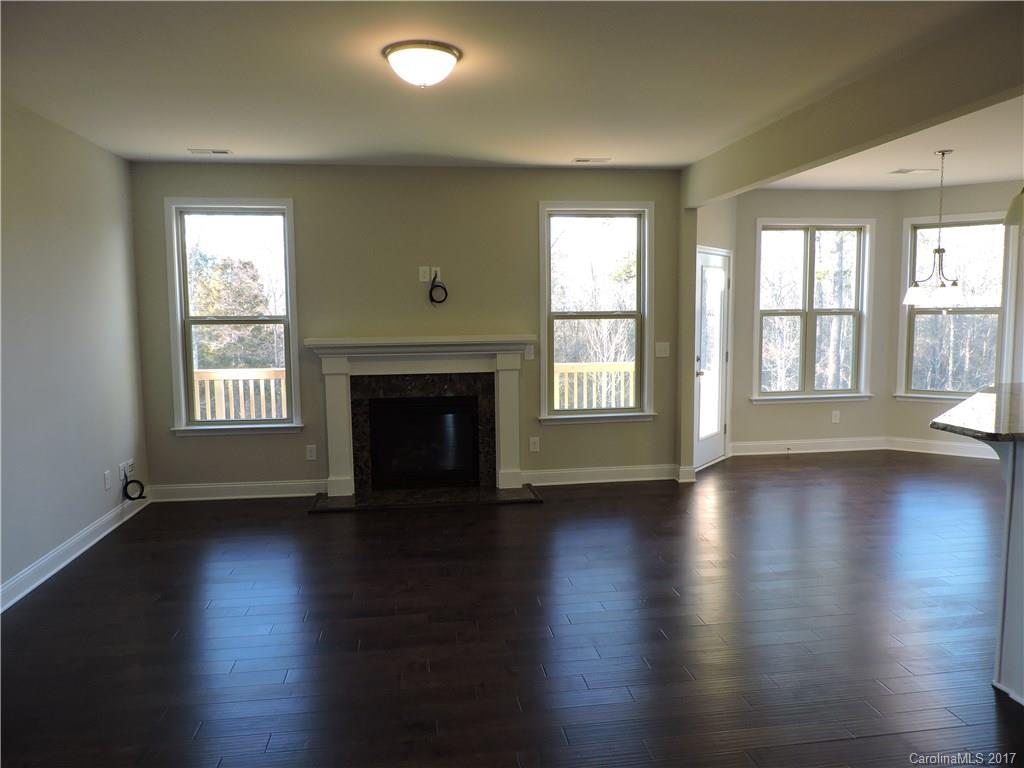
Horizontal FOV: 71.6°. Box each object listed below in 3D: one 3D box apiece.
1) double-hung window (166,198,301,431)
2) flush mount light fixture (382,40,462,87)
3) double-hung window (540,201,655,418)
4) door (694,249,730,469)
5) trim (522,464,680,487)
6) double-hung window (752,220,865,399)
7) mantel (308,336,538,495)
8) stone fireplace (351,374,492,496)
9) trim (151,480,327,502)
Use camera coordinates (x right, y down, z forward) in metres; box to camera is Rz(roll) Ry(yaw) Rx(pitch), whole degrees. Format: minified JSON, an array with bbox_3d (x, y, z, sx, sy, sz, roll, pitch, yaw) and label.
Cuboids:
[{"bbox_3d":[-2.274,-0.559,5.822,1.020,1.865,0.110,-1,6,-7],"label":"double-hung window"},{"bbox_3d":[-0.420,-1.468,3.346,0.385,0.150,0.385,-1,6,-7],"label":"flush mount light fixture"},{"bbox_3d":[0.743,-0.627,6.203,1.020,1.860,0.110,-1,6,-7],"label":"double-hung window"},{"bbox_3d":[1.961,-0.229,6.958,0.060,2.070,0.820,4,8,38],"label":"door"},{"bbox_3d":[0.783,0.816,6.343,1.400,0.137,0.025,-1,6,-7],"label":"trim"},{"bbox_3d":[3.155,-0.780,7.460,1.280,1.860,0.110,-1,6,-7],"label":"double-hung window"},{"bbox_3d":[-0.732,0.271,5.970,1.880,1.330,0.250,-1,6,-7],"label":"mantel"},{"bbox_3d":[-0.741,0.421,6.071,1.220,1.010,0.200,-1,6,-7],"label":"stone fireplace"},{"bbox_3d":[-2.272,0.888,5.958,1.440,0.137,0.025,-1,6,-7],"label":"trim"}]

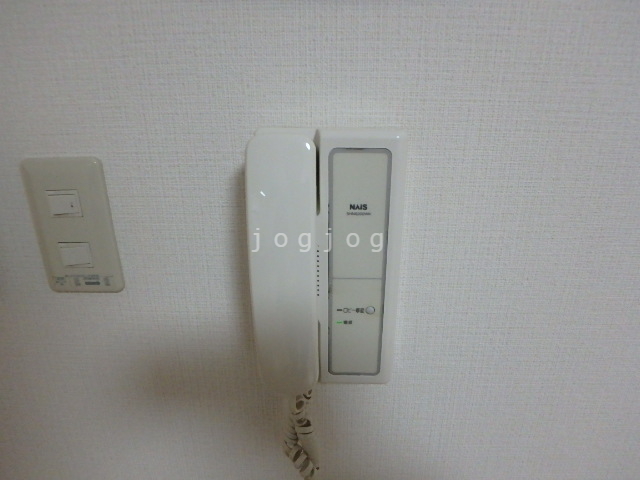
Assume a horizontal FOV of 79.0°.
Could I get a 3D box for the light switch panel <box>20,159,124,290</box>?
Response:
[{"bbox_3d":[-0.211,-0.009,0.332,0.070,0.120,0.011,0,17,3],"label":"light switch panel"}]

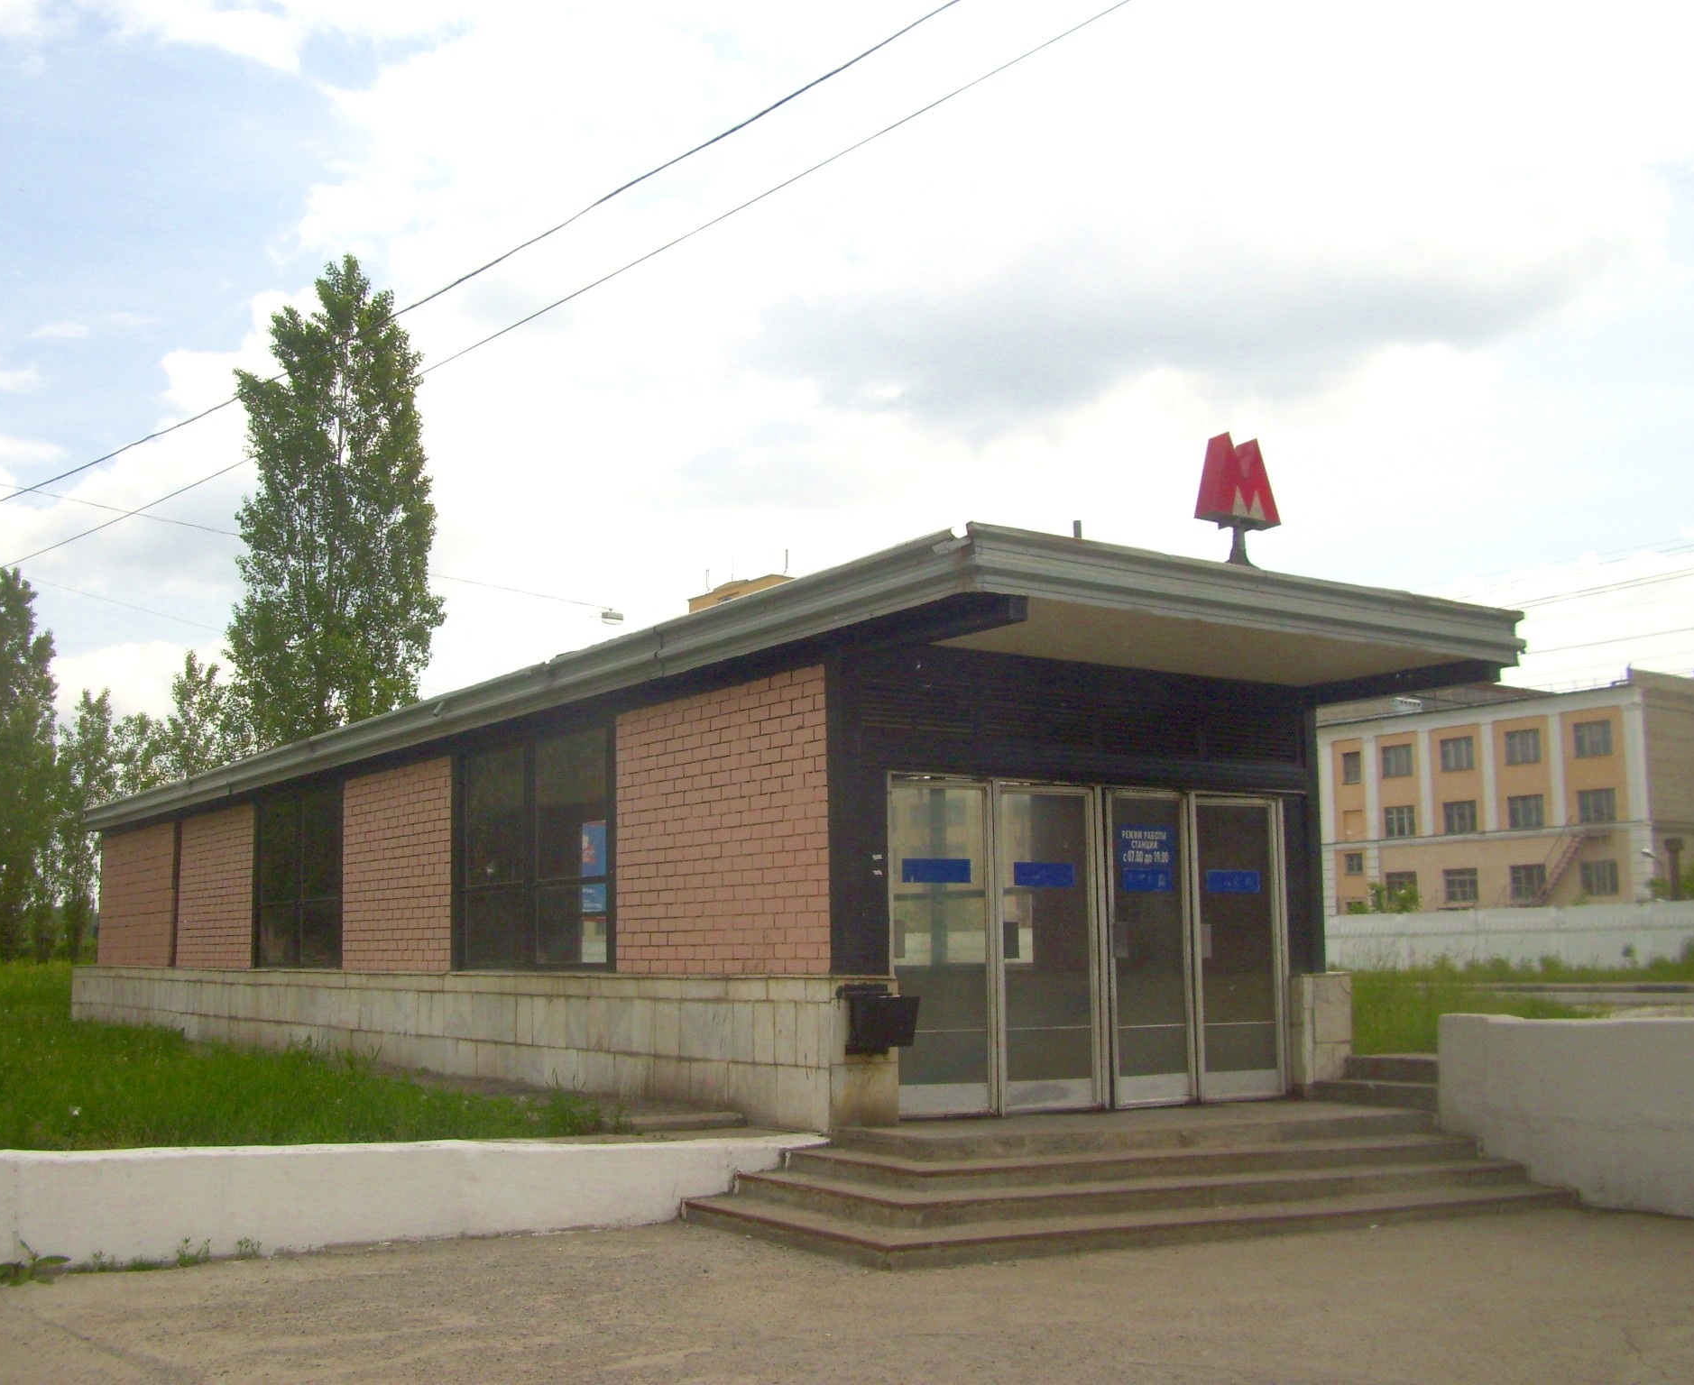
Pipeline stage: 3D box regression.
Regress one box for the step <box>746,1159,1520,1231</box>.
[{"bbox_3d":[1.775,3.069,11.521,4.500,0.125,2.140,5,-10,-34],"label":"step"}]

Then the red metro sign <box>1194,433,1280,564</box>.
[{"bbox_3d":[2.583,-1.241,12.043,0.650,0.910,0.200,5,-10,-34],"label":"red metro sign"}]

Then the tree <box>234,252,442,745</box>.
[{"bbox_3d":[-11.807,-1.806,40.785,4.900,16.843,4.900,5,-10,-34],"label":"tree"}]

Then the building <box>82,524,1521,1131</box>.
[{"bbox_3d":[-3.488,2.313,20.612,5.050,3.560,22.350,5,-10,-34],"label":"building"}]

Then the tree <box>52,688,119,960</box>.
[{"bbox_3d":[-25.060,4.399,59.334,2.400,9.229,2.400,5,-10,-34],"label":"tree"}]

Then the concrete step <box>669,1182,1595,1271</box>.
[{"bbox_3d":[1.780,3.164,11.303,5.020,0.125,2.500,5,-10,-34],"label":"concrete step"}]

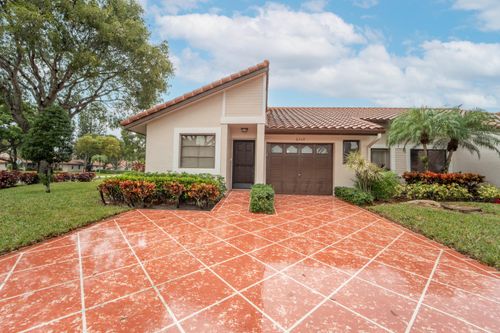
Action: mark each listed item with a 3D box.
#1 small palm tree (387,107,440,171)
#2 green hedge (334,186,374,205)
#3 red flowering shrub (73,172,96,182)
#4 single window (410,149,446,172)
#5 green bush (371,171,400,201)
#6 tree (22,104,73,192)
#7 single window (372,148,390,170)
[{"bbox_3d":[7.800,-0.780,9.200,2.200,4.000,2.100,1,-1,0],"label":"small palm tree"},{"bbox_3d":[3.730,1.000,7.000,0.680,0.450,1.750,1,-1,0],"label":"green hedge"},{"bbox_3d":[-12.300,0.810,14.500,1.350,0.750,1.150,1,-1,0],"label":"red flowering shrub"},{"bbox_3d":[9.733,-0.273,10.600,2.000,1.330,0.120,1,-1,0],"label":"single window"},{"bbox_3d":[5.400,0.760,7.750,1.050,1.200,1.000,1,-1,0],"label":"green bush"},{"bbox_3d":[-7.920,-0.690,7.600,1.450,3.450,1.400,1,-1,0],"label":"tree"},{"bbox_3d":[7.105,-0.327,10.600,1.120,1.250,0.120,1,-1,0],"label":"single window"}]

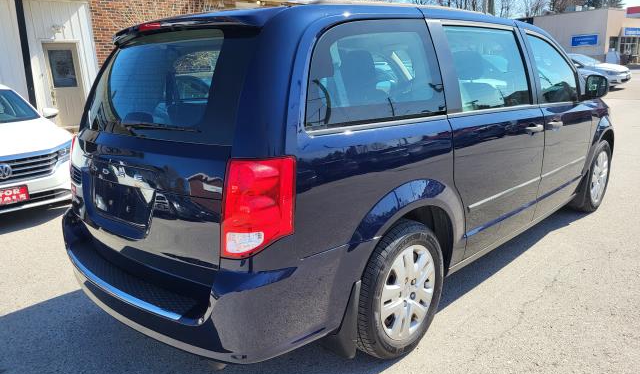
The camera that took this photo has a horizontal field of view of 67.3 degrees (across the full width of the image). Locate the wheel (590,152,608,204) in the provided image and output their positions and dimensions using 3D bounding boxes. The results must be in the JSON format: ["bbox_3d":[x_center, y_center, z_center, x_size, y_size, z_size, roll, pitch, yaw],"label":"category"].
[{"bbox_3d":[2.533,-0.098,4.460,0.150,0.465,0.465,11,19,43],"label":"wheel"}]

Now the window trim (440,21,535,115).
[{"bbox_3d":[0.924,-0.643,2.590,1.070,0.480,0.080,-16,4,-44],"label":"window trim"}]

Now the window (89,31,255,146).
[{"bbox_3d":[-0.751,-0.457,2.179,1.420,0.490,0.120,11,-7,43],"label":"window"}]

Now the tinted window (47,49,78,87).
[{"bbox_3d":[-6.482,-2.975,12.100,0.590,0.940,0.050,-12,16,-35],"label":"tinted window"}]

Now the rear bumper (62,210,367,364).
[{"bbox_3d":[-0.754,0.325,2.329,1.950,0.430,0.650,11,19,43],"label":"rear bumper"}]

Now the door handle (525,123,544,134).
[{"bbox_3d":[1.302,-0.348,2.913,0.055,0.050,0.230,11,19,43],"label":"door handle"}]

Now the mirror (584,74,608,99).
[{"bbox_3d":[2.071,-0.745,3.575,0.200,0.190,0.130,11,19,43],"label":"mirror"}]

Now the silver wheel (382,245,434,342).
[{"bbox_3d":[0.391,0.498,2.331,0.150,0.465,0.465,11,19,43],"label":"silver wheel"}]

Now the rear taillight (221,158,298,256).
[{"bbox_3d":[-0.216,0.078,1.617,0.240,0.380,0.210,11,19,43],"label":"rear taillight"}]

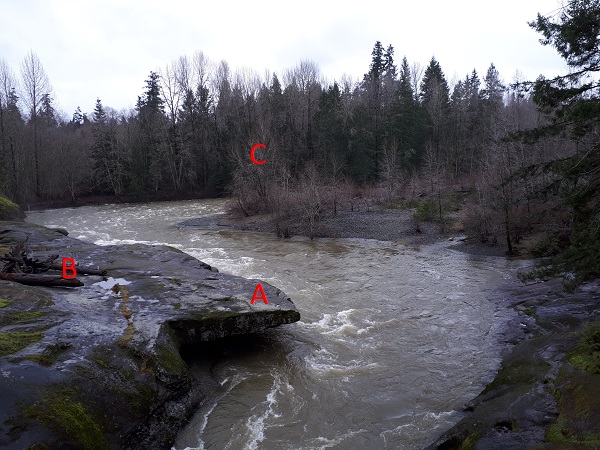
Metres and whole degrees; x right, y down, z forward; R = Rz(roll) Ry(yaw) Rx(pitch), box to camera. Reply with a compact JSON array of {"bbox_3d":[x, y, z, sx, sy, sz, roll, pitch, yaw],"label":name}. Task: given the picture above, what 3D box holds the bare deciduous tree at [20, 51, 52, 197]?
[{"bbox_3d":[-45.000,-17.300,80.000,5.500,24.700,5.500,-4,6,-29],"label":"bare deciduous tree"}]

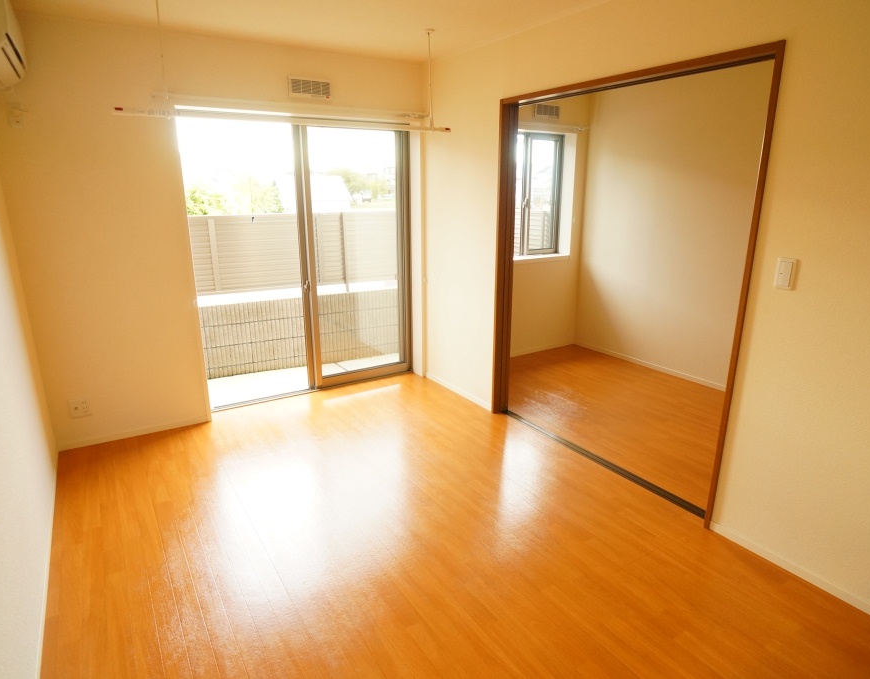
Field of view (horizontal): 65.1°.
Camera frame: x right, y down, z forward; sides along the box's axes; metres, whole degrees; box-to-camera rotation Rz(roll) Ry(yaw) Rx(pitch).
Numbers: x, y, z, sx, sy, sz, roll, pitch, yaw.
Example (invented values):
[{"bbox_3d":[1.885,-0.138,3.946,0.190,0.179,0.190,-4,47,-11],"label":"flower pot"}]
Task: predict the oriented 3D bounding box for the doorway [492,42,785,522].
[{"bbox_3d":[0.891,-0.321,3.612,0.150,2.050,1.820,-8,16,-28],"label":"doorway"}]

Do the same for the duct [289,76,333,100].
[{"bbox_3d":[-0.801,-1.617,4.393,0.304,0.128,0.030,-11,18,-36],"label":"duct"}]

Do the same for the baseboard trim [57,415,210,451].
[{"bbox_3d":[-1.867,0.585,4.302,0.924,0.058,0.014,-11,18,-36],"label":"baseboard trim"}]

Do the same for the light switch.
[{"bbox_3d":[1.332,-0.249,2.593,0.014,0.119,0.080,-7,16,-26],"label":"light switch"}]

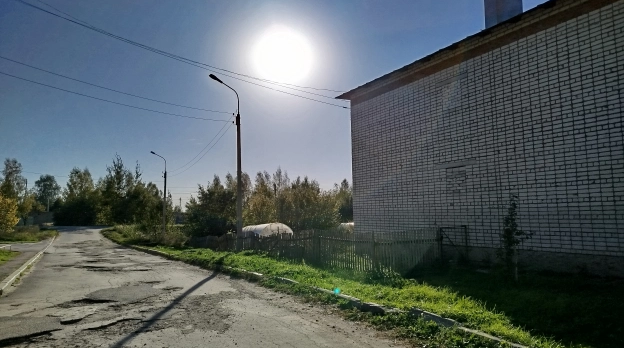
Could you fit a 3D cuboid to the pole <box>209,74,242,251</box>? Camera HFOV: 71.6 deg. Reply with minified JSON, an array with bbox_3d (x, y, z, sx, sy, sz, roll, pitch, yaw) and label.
[{"bbox_3d":[-4.339,-0.540,21.739,1.758,8.844,0.280,2,-6,-29],"label":"pole"}]

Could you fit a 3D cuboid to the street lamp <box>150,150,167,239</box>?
[{"bbox_3d":[-15.312,2.161,43.089,1.538,8.796,0.280,2,-6,-29],"label":"street lamp"}]

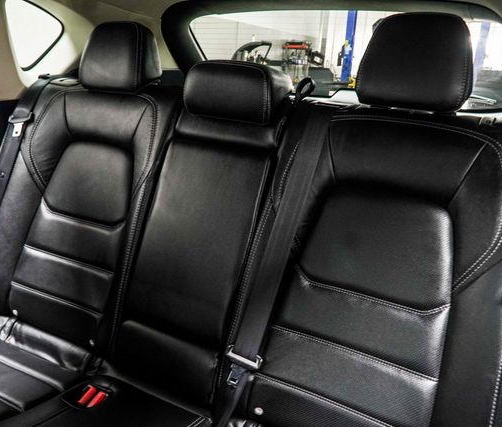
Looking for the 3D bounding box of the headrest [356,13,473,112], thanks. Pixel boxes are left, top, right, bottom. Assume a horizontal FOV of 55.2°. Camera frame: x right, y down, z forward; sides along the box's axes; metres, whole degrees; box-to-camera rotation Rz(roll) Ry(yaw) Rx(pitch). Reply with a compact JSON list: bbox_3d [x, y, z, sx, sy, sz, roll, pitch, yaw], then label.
[{"bbox_3d":[0.324,-0.297,0.951,0.211,0.181,0.108,12,10,26],"label":"headrest"}]

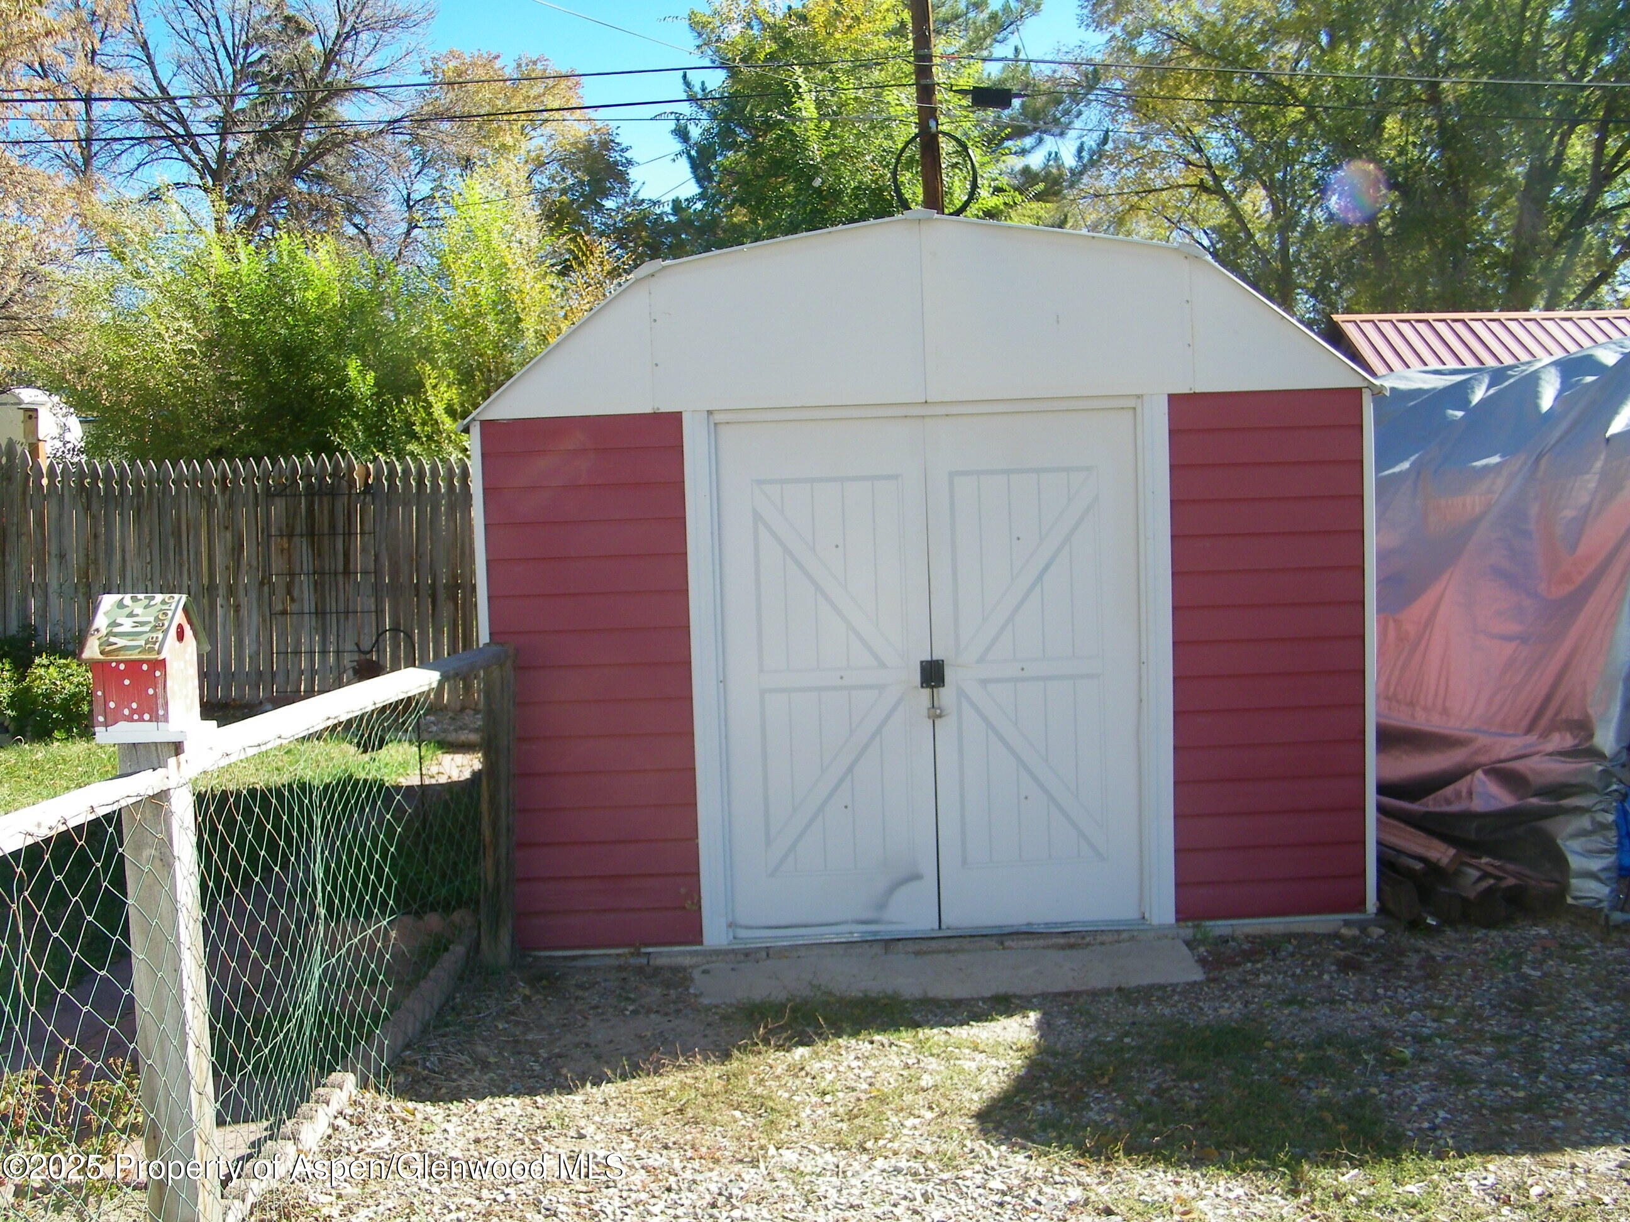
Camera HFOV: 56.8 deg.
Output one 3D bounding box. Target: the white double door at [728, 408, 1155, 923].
[{"bbox_3d":[0.395,0.219,5.118,1.424,1.749,0.050,-2,5,-1],"label":"white double door"}]

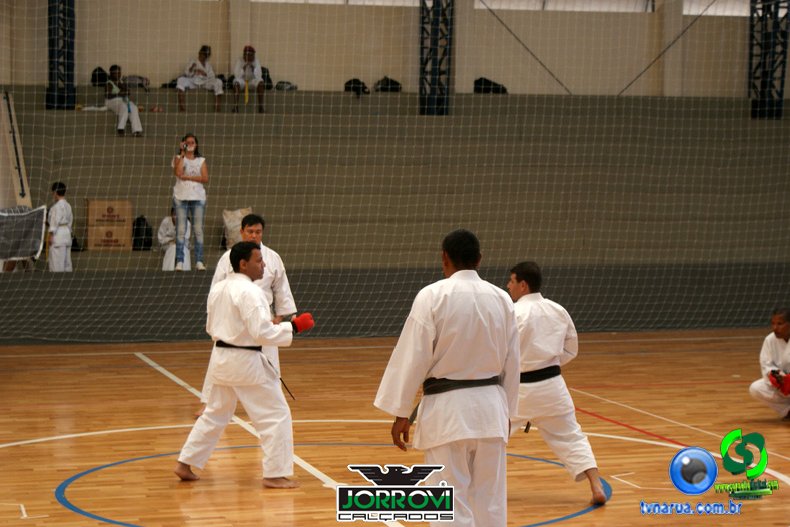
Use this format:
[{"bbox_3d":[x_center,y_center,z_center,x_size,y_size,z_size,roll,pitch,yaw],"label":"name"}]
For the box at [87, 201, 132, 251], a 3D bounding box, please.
[{"bbox_3d":[-3.729,-0.496,21.500,0.600,0.630,0.420,0,3,-13],"label":"box"}]

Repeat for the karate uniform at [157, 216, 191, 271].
[{"bbox_3d":[-2.947,-0.206,21.900,0.460,0.800,0.550,0,2,-14],"label":"karate uniform"}]

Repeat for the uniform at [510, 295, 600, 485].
[{"bbox_3d":[0.943,0.773,10.443,0.560,1.190,0.820,-2,3,-38],"label":"uniform"}]

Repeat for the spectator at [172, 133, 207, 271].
[{"bbox_3d":[-2.640,-0.792,21.200,0.460,1.750,0.360,0,2,-9],"label":"spectator"}]

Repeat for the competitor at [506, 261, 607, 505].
[{"bbox_3d":[0.943,0.729,10.421,0.580,1.480,0.920,-2,3,-38],"label":"competitor"}]

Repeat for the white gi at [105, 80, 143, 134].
[{"bbox_3d":[-3.868,-2.222,23.450,0.450,0.760,0.520,-1,3,-30],"label":"white gi"}]

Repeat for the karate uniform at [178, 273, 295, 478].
[{"bbox_3d":[-1.030,0.728,10.700,0.660,1.340,0.740,-2,3,-38],"label":"karate uniform"}]

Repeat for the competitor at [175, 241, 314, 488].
[{"bbox_3d":[-0.992,0.652,10.788,0.800,1.580,0.660,-1,3,-22],"label":"competitor"}]

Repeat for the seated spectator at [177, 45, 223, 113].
[{"bbox_3d":[-3.159,-2.982,26.600,0.720,1.120,0.680,0,2,-13],"label":"seated spectator"}]

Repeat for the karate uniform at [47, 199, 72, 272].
[{"bbox_3d":[-4.331,-0.310,21.250,0.380,1.040,0.280,-2,3,-37],"label":"karate uniform"}]

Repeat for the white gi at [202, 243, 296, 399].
[{"bbox_3d":[-1.225,0.506,13.958,0.780,1.360,0.460,0,3,-13],"label":"white gi"}]

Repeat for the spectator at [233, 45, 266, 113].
[{"bbox_3d":[-2.181,-2.746,24.500,0.490,1.050,0.620,0,3,-12],"label":"spectator"}]

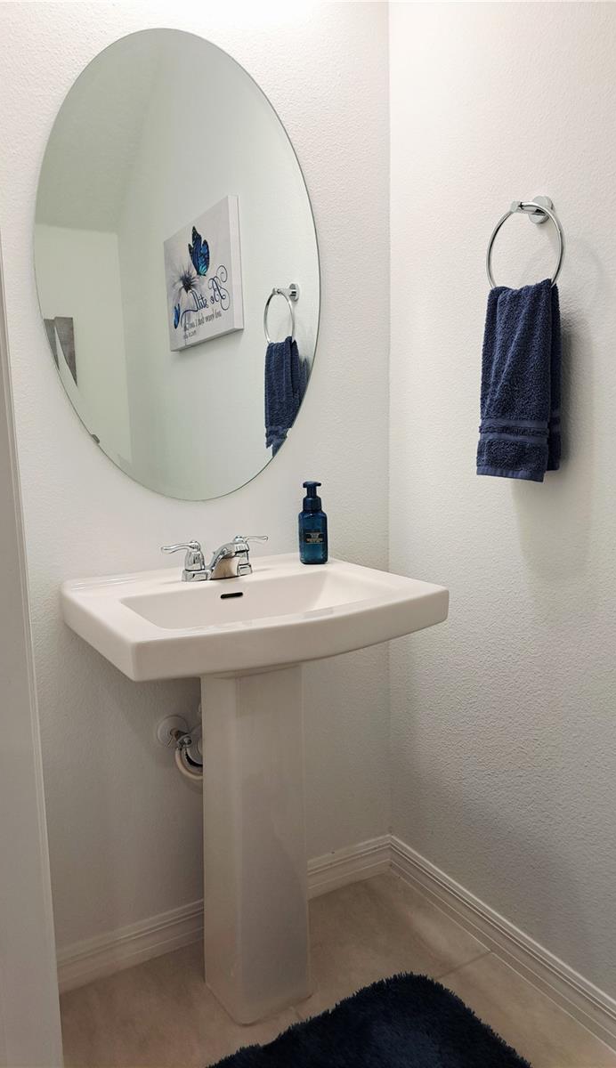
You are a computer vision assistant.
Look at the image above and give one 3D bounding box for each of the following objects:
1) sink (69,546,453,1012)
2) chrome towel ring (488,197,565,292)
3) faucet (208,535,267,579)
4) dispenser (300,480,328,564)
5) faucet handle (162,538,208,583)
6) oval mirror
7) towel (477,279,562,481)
[{"bbox_3d":[-0.089,0.528,1.412,0.608,0.873,0.535,-6,9,-30],"label":"sink"},{"bbox_3d":[0.401,-0.513,1.335,0.078,0.195,0.180,-6,9,-30],"label":"chrome towel ring"},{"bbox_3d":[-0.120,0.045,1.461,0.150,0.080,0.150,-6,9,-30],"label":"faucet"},{"bbox_3d":[0.013,-0.028,1.615,0.059,0.176,0.059,-3,8,-16],"label":"dispenser"},{"bbox_3d":[-0.236,0.051,1.442,0.092,0.078,0.055,-6,9,-30],"label":"faucet handle"},{"bbox_3d":[-0.233,-0.526,1.498,0.607,0.915,0.010,-6,9,-30],"label":"oval mirror"},{"bbox_3d":[0.384,-0.281,1.375,0.065,0.358,0.178,-6,9,-30],"label":"towel"}]

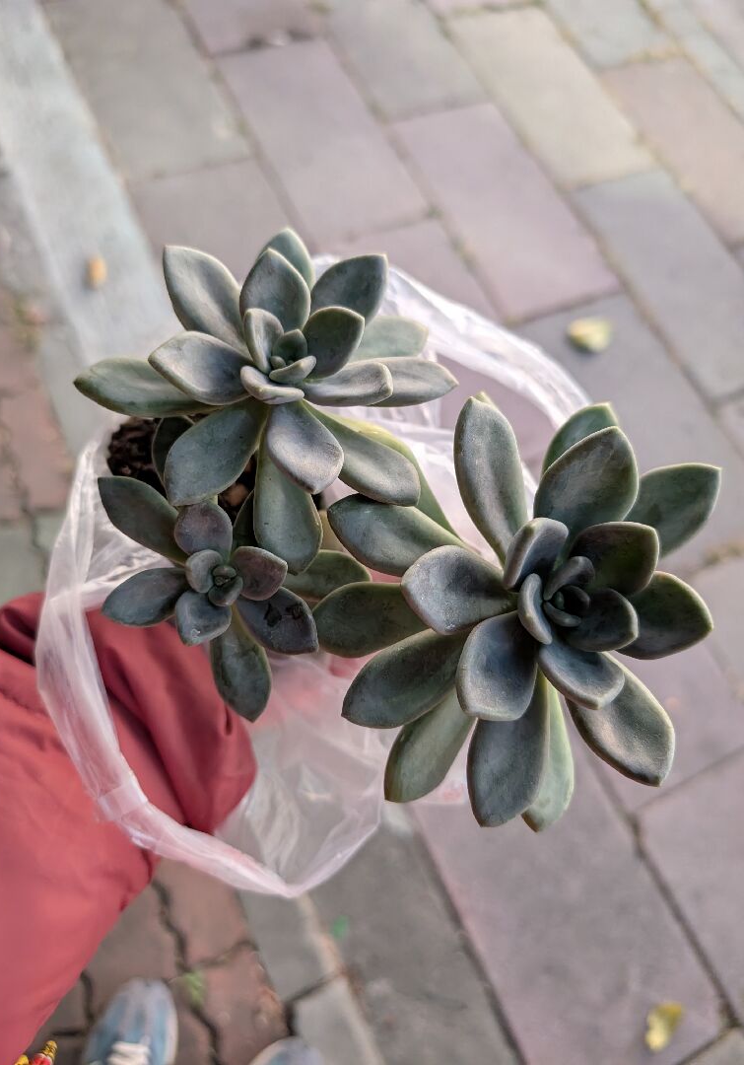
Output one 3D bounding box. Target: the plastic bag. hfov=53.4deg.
[{"bbox_3d":[-0.020,0.025,0.385,0.280,0.190,0.290,0,68,-10],"label":"plastic bag"}]

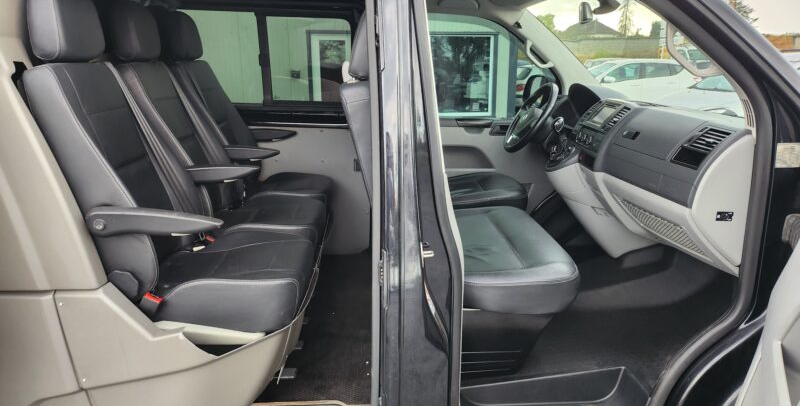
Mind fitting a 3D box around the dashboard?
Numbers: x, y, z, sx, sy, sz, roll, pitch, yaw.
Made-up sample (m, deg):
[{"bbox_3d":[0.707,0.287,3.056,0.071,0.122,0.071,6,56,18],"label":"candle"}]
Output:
[{"bbox_3d":[0.907,-0.156,2.260,0.520,0.620,1.550,-1,15,-3],"label":"dashboard"}]

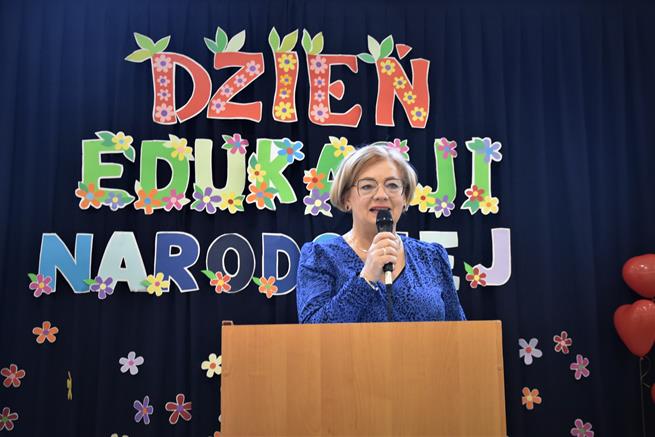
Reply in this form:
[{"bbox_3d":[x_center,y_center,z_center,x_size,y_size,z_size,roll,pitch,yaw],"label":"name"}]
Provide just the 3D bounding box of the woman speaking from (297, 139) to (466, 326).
[{"bbox_3d":[0.148,0.600,1.932,0.490,1.640,0.370,1,-9,-14],"label":"woman speaking"}]

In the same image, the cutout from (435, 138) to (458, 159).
[{"bbox_3d":[0.435,-0.255,2.785,0.074,0.076,0.011,-1,-8,0],"label":"cutout"}]

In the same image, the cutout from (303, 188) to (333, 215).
[{"bbox_3d":[-0.036,-0.058,2.757,0.103,0.100,0.012,-1,-8,0],"label":"cutout"}]

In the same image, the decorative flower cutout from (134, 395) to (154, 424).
[{"bbox_3d":[-0.635,0.663,2.653,0.075,0.102,0.020,-1,-8,0],"label":"decorative flower cutout"}]

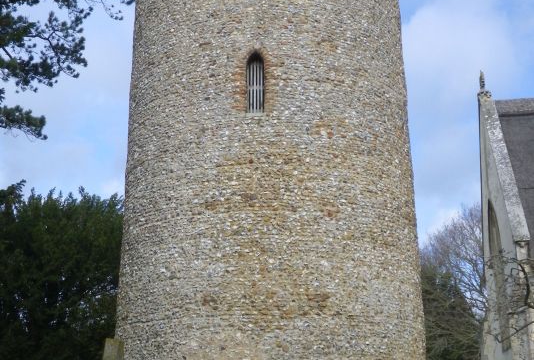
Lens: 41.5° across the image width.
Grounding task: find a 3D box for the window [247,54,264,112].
[{"bbox_3d":[-0.229,-1.925,14.015,0.359,1.291,0.220,-2,-16,3],"label":"window"}]

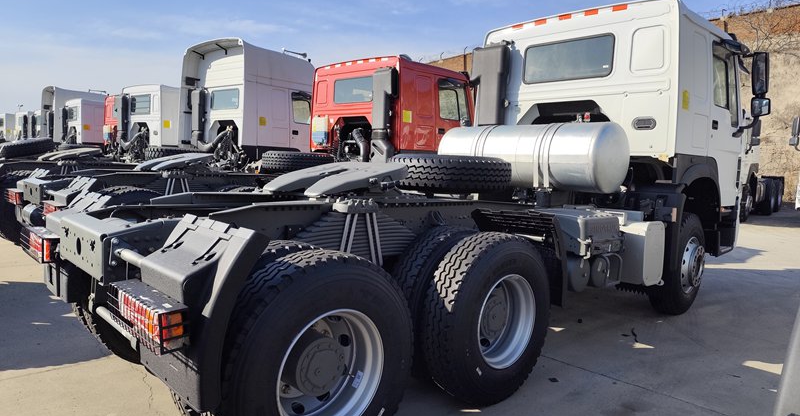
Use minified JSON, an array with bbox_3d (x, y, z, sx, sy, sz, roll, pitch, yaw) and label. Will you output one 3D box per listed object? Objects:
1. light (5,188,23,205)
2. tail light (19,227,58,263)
[{"bbox_3d":[-4.770,-0.142,6.600,0.110,0.145,0.570,-3,7,-43],"label":"light"},{"bbox_3d":[-2.290,0.231,3.400,0.110,0.145,0.570,-3,7,-43],"label":"tail light"}]

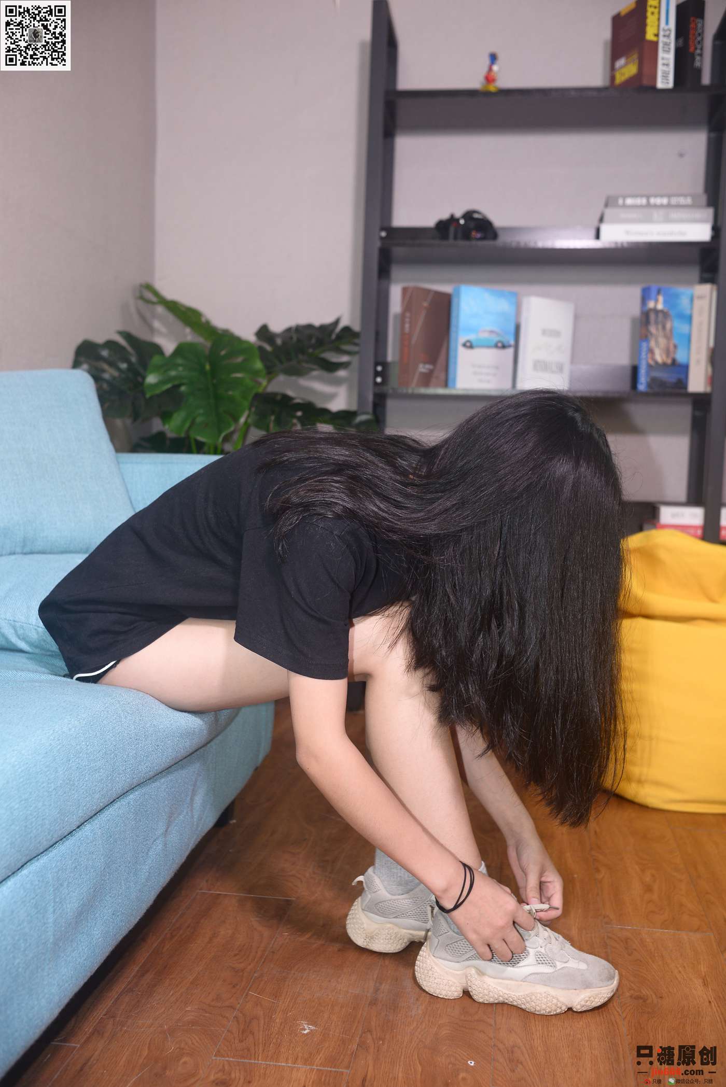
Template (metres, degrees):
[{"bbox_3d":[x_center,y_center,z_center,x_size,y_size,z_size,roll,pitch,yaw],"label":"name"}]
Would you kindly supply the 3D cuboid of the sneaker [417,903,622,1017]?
[{"bbox_3d":[0.206,0.547,1.430,0.282,0.127,0.105,2,4,7],"label":"sneaker"}]

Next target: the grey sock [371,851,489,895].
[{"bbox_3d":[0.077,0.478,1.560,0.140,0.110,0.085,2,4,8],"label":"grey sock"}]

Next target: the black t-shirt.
[{"bbox_3d":[-0.169,0.039,1.480,0.550,0.350,0.450,-20,0,10],"label":"black t-shirt"}]

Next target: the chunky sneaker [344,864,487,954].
[{"bbox_3d":[0.114,0.536,1.564,0.282,0.127,0.105,2,4,7],"label":"chunky sneaker"}]

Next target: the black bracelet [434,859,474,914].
[{"bbox_3d":[0.116,0.445,1.365,0.025,0.062,0.065,25,1,-27],"label":"black bracelet"}]

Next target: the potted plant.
[{"bbox_3d":[-0.344,-0.069,2.702,0.740,1.160,0.650,1,4,0],"label":"potted plant"}]

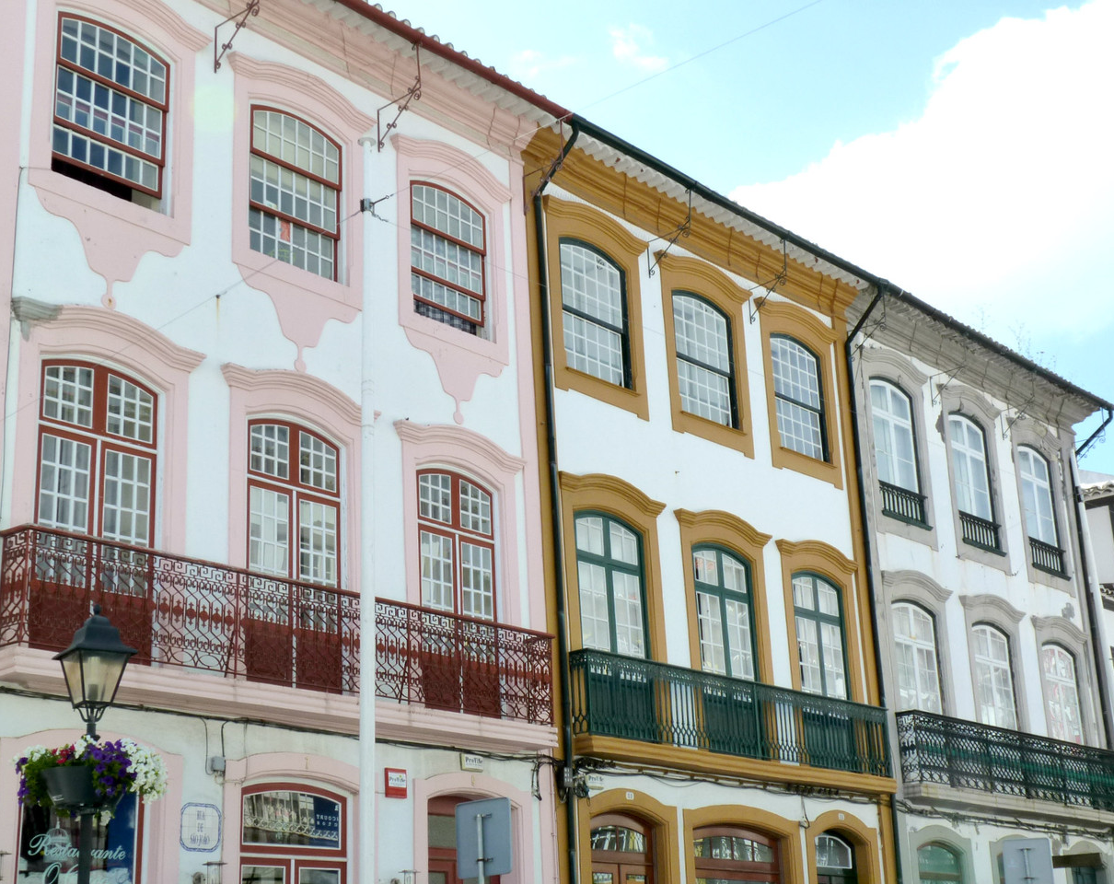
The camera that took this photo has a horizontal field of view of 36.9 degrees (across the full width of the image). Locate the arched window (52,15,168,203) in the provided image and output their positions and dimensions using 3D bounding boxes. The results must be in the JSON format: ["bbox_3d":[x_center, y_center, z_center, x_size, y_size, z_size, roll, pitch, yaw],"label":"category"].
[{"bbox_3d":[-4.232,-3.238,15.811,0.130,1.939,1.318,-19,-26,38],"label":"arched window"}]

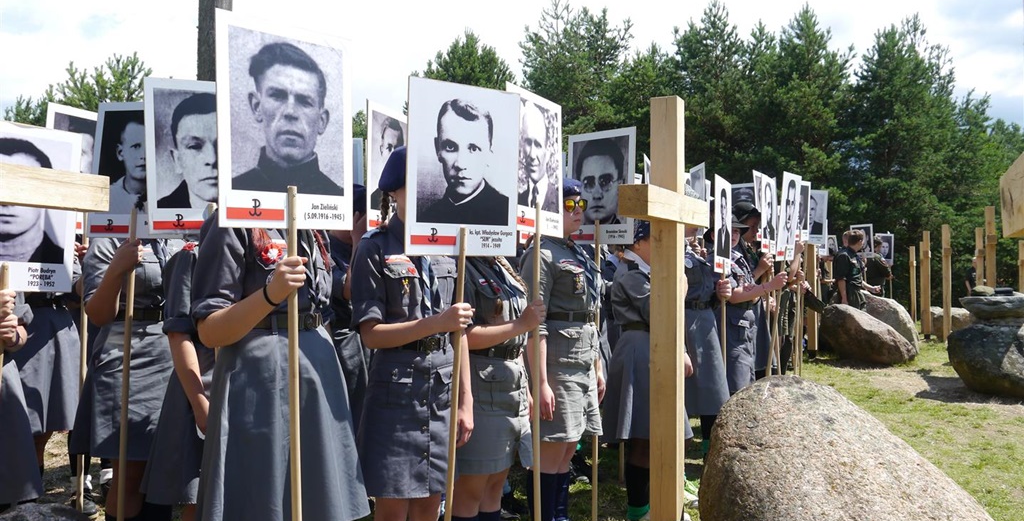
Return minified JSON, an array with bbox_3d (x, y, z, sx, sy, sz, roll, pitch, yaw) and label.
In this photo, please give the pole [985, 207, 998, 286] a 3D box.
[{"bbox_3d":[6.660,0.275,11.500,0.135,2.050,0.135,0,-1,29],"label":"pole"}]

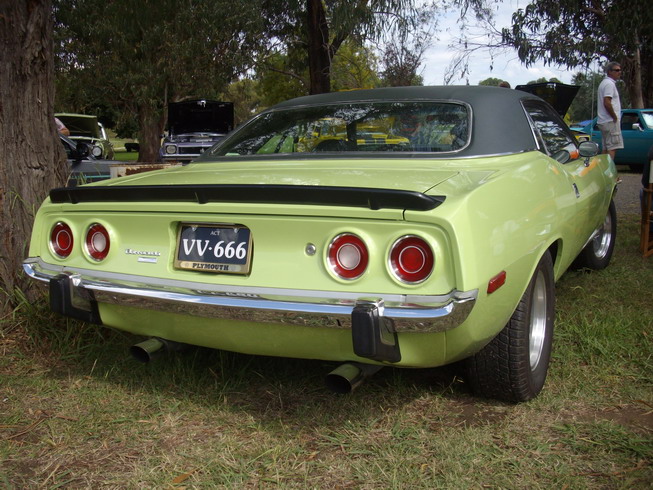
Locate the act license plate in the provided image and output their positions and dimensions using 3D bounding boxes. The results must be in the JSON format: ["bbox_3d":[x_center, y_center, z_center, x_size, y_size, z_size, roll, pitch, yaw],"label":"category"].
[{"bbox_3d":[-0.373,0.009,2.292,0.305,0.160,0.020,3,4,27],"label":"act license plate"}]

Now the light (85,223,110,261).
[{"bbox_3d":[-0.818,-0.009,2.525,0.138,0.138,0.050,3,4,29],"label":"light"}]

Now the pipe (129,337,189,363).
[{"bbox_3d":[-0.651,0.396,2.689,0.075,0.075,0.260,3,10,27],"label":"pipe"}]

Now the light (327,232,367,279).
[{"bbox_3d":[0.069,0.033,2.066,0.138,0.138,0.050,3,4,26],"label":"light"}]

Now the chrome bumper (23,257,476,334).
[{"bbox_3d":[-0.392,0.147,2.275,1.780,0.120,0.150,3,10,27],"label":"chrome bumper"}]

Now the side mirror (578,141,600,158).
[{"bbox_3d":[1.567,-0.560,4.157,0.135,0.105,0.100,5,11,38],"label":"side mirror"}]

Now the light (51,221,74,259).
[{"bbox_3d":[-0.984,-0.019,2.625,0.138,0.138,0.050,3,4,31],"label":"light"}]

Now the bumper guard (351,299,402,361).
[{"bbox_3d":[0.141,0.250,2.007,0.075,0.200,0.150,3,10,27],"label":"bumper guard"}]

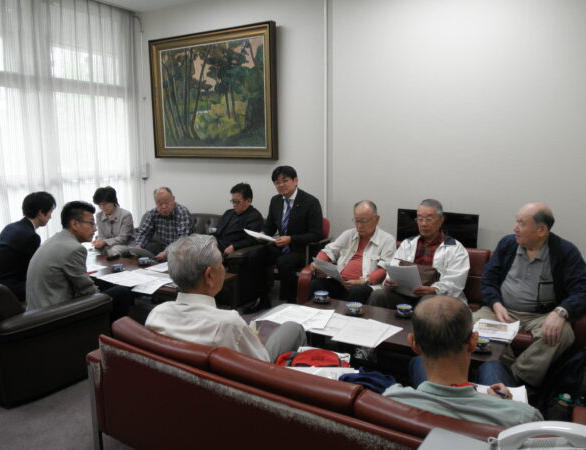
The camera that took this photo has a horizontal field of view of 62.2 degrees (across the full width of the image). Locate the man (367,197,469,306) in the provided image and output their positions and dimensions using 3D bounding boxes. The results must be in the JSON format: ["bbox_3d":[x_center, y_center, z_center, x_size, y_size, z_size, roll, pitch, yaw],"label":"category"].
[{"bbox_3d":[0.782,0.393,2.955,0.560,1.036,0.780,5,11,31],"label":"man"}]

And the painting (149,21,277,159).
[{"bbox_3d":[-0.878,-1.351,5.104,1.616,1.284,0.080,5,11,31],"label":"painting"}]

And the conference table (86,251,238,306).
[{"bbox_3d":[-1.238,0.572,3.852,1.591,0.440,0.560,5,11,31],"label":"conference table"}]

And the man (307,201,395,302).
[{"bbox_3d":[0.369,0.363,3.216,0.600,1.020,0.780,5,11,31],"label":"man"}]

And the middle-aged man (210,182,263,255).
[{"bbox_3d":[-0.501,0.171,4.253,0.550,1.090,0.750,7,12,39],"label":"middle-aged man"}]

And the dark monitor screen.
[{"bbox_3d":[1.145,0.121,3.890,0.666,0.450,0.090,7,12,38],"label":"dark monitor screen"}]

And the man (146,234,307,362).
[{"bbox_3d":[-0.208,0.526,2.163,0.520,1.050,0.860,5,11,31],"label":"man"}]

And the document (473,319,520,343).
[{"bbox_3d":[1.026,0.524,2.460,0.220,0.035,0.285,5,11,31],"label":"document"}]

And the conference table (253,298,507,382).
[{"bbox_3d":[0.523,0.748,2.643,1.146,0.440,0.470,5,11,31],"label":"conference table"}]

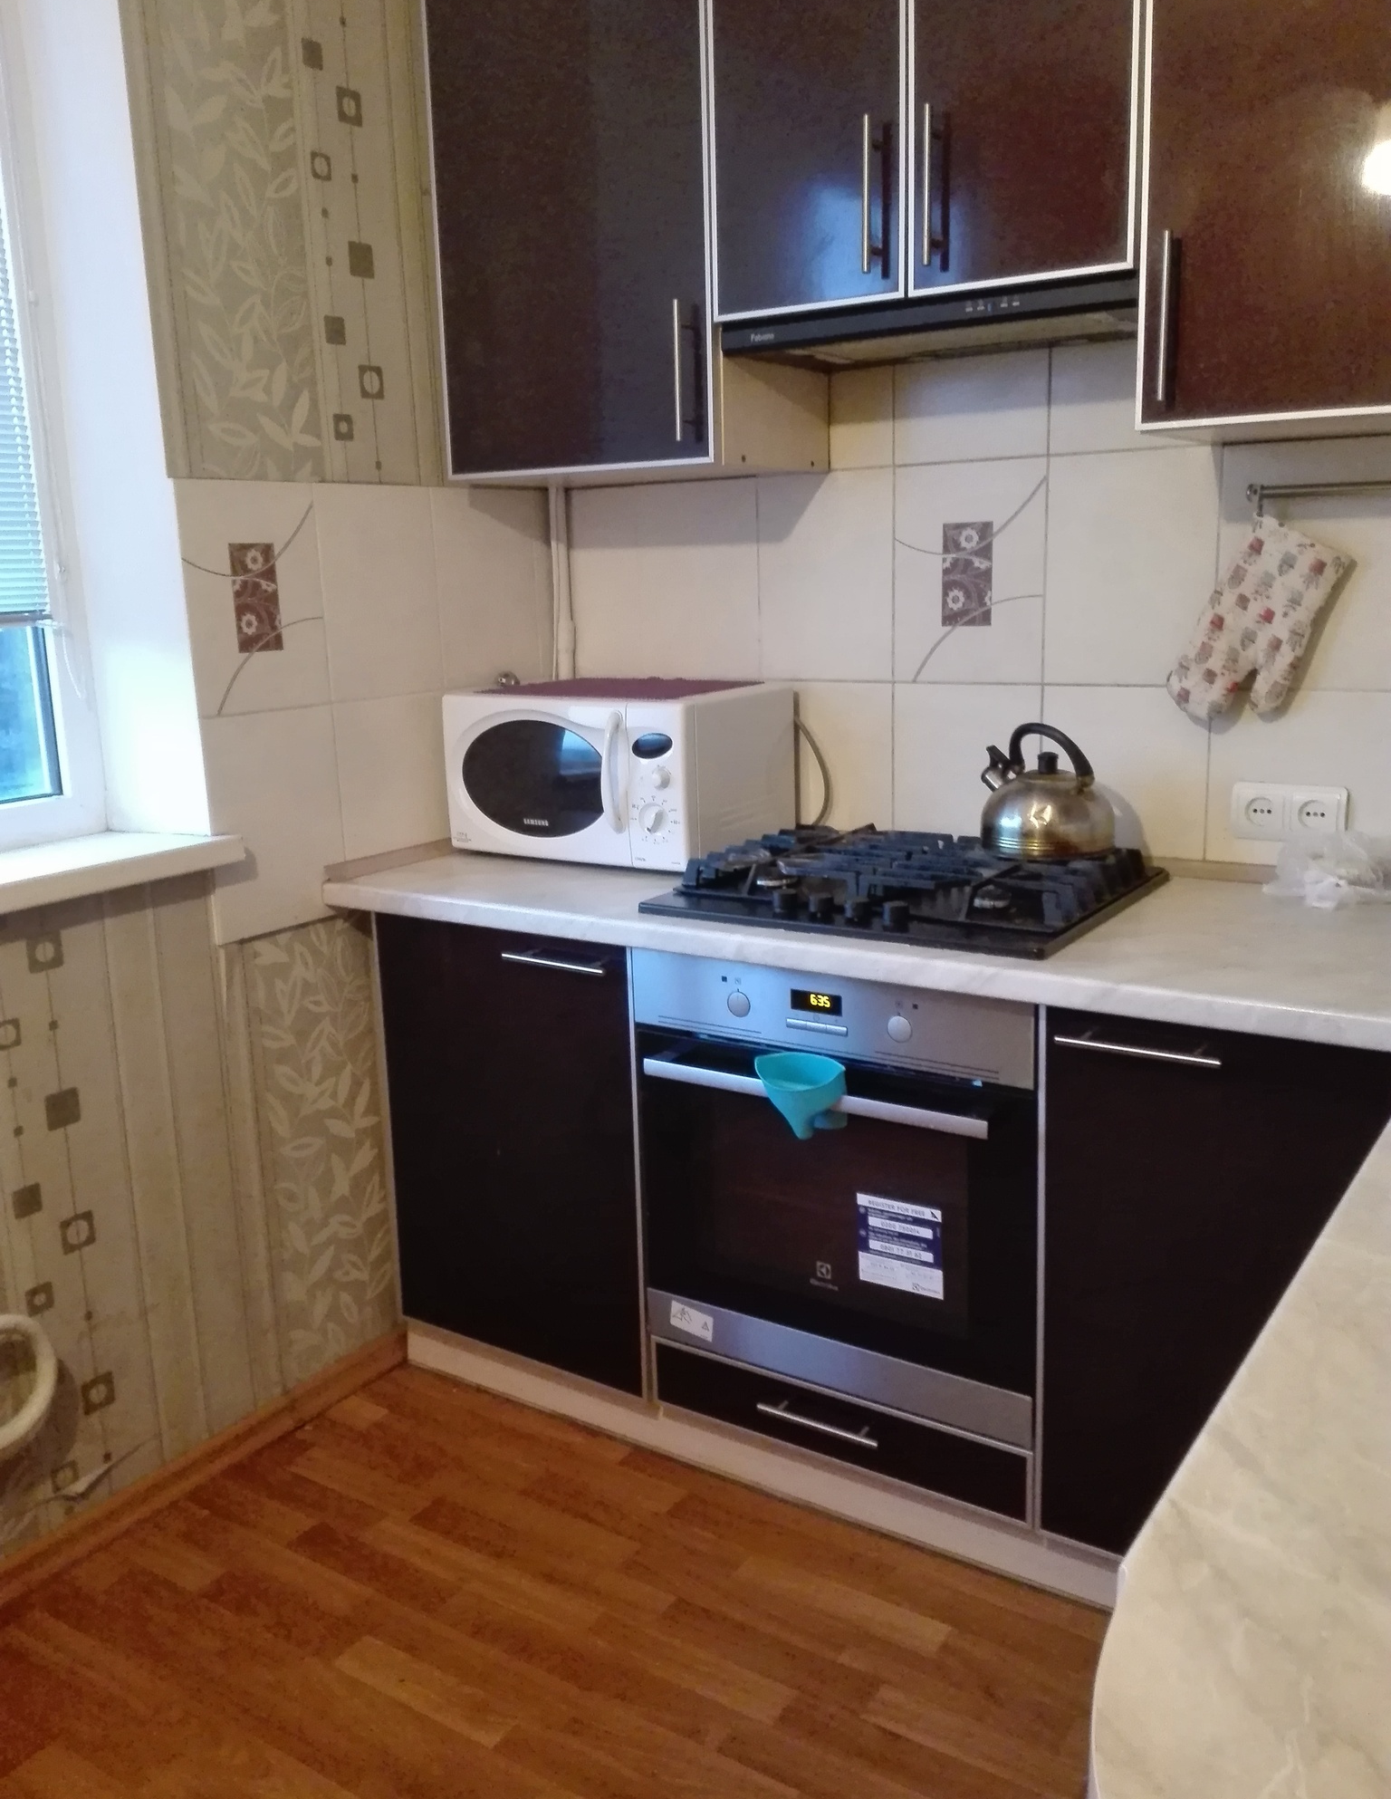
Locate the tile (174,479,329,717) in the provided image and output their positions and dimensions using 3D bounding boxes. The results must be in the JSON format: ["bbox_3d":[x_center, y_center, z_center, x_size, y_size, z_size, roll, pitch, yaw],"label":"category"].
[{"bbox_3d":[-0.646,-0.445,2.131,0.010,0.333,0.253,6,15,32],"label":"tile"}]

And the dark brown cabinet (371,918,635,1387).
[{"bbox_3d":[-0.141,0.327,2.457,0.497,0.710,0.560,6,15,32],"label":"dark brown cabinet"}]

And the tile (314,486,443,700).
[{"bbox_3d":[-0.517,-0.505,2.380,0.010,0.334,0.250,7,15,35],"label":"tile"}]

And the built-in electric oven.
[{"bbox_3d":[0.306,0.389,2.163,0.596,0.708,0.570,6,15,33],"label":"built-in electric oven"}]

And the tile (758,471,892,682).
[{"bbox_3d":[0.216,-0.530,2.390,0.250,0.334,0.010,6,15,33],"label":"tile"}]

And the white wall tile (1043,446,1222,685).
[{"bbox_3d":[0.635,-0.480,2.112,0.250,0.332,0.010,6,15,32],"label":"white wall tile"}]

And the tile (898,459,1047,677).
[{"bbox_3d":[0.426,-0.506,2.254,0.250,0.334,0.010,6,15,33],"label":"tile"}]

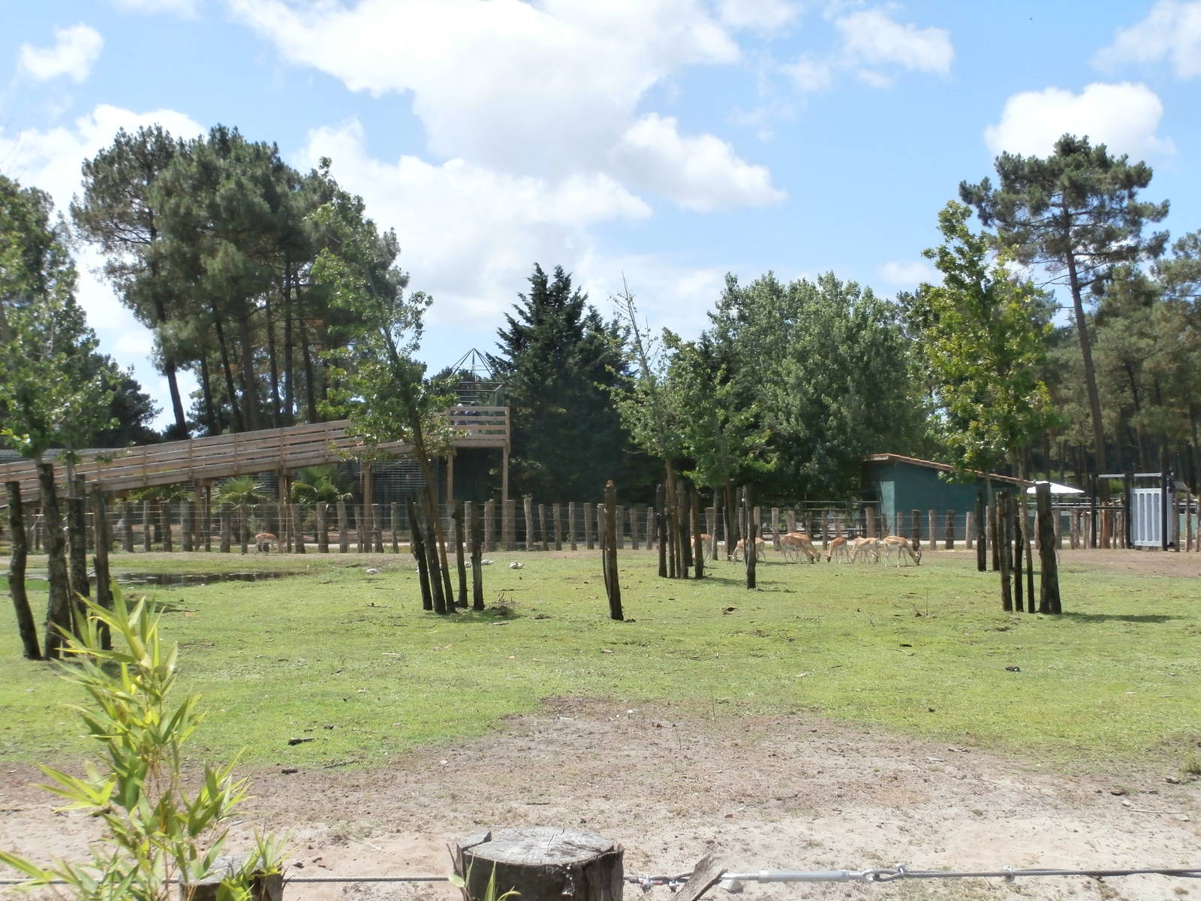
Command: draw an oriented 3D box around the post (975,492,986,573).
[{"bbox_3d":[8.110,1.741,34.782,0.190,1.699,0.190,0,-2,0],"label":"post"}]

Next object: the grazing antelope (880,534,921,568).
[{"bbox_3d":[6.877,2.291,37.300,0.950,0.739,0.280,-1,-2,20],"label":"grazing antelope"}]

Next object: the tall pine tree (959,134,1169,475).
[{"bbox_3d":[18.780,-4.696,66.228,8.400,16.349,8.000,0,-2,0],"label":"tall pine tree"}]

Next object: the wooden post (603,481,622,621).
[{"bbox_3d":[0.194,1.429,23.237,0.180,1.973,0.170,-3,-1,0],"label":"wooden post"}]

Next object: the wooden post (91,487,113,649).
[{"bbox_3d":[-5.847,1.370,19.138,0.170,1.932,0.160,-3,-1,0],"label":"wooden post"}]

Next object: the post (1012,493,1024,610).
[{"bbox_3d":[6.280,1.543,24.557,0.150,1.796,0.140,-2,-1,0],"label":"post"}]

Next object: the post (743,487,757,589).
[{"bbox_3d":[2.584,1.515,28.179,0.190,1.782,0.170,-2,-2,0],"label":"post"}]

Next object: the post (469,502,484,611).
[{"bbox_3d":[-1.888,1.621,25.107,0.165,1.663,0.160,-2,-1,0],"label":"post"}]

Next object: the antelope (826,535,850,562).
[{"bbox_3d":[5.744,2.385,39.386,0.260,0.668,0.820,-1,-2,38],"label":"antelope"}]

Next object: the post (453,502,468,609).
[{"bbox_3d":[-2.152,1.627,25.377,0.150,1.660,0.140,-2,-1,0],"label":"post"}]

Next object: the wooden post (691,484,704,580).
[{"bbox_3d":[1.979,1.653,33.321,0.160,1.925,0.155,-3,-1,0],"label":"wooden post"}]

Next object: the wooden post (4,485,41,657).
[{"bbox_3d":[-6.441,1.338,18.227,0.200,1.970,0.170,-7,-1,0],"label":"wooden post"}]

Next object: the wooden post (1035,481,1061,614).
[{"bbox_3d":[6.694,1.455,24.448,0.290,1.975,0.270,-3,-1,0],"label":"wooden post"}]

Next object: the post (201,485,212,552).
[{"bbox_3d":[-11.573,2.003,48.028,0.190,1.988,0.190,0,-2,0],"label":"post"}]

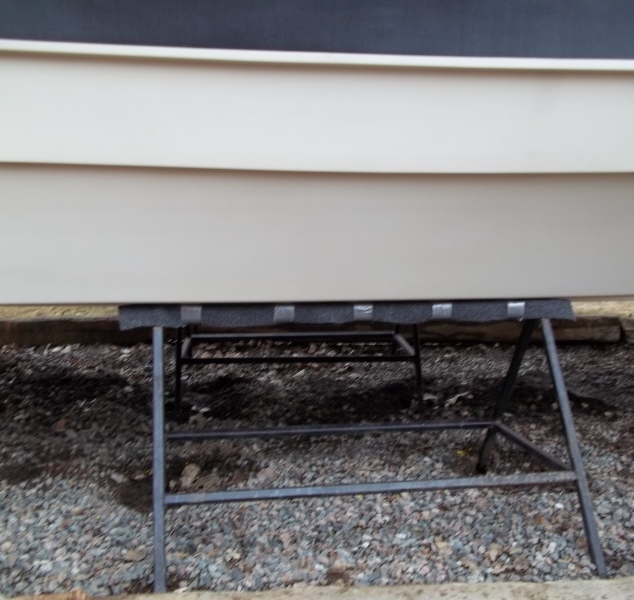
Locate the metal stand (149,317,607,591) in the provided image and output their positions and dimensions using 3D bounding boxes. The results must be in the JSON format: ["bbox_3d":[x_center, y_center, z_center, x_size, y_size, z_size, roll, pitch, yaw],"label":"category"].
[{"bbox_3d":[0.115,0.350,2.146,1.145,0.638,0.795,0,6,-12],"label":"metal stand"}]

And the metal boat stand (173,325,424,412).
[{"bbox_3d":[-0.100,0.122,3.753,1.145,0.644,0.795,0,6,-4],"label":"metal boat stand"}]

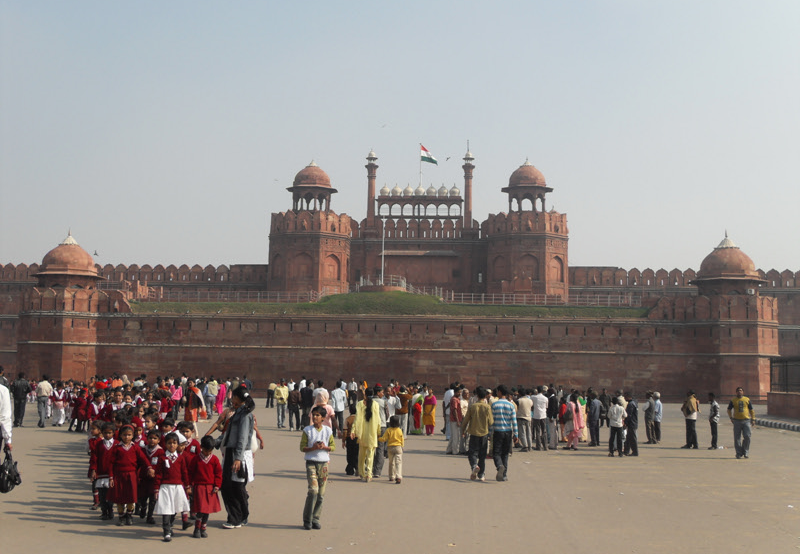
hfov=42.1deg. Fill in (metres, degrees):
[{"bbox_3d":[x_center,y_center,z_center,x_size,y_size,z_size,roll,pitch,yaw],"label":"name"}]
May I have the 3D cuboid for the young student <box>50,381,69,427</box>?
[{"bbox_3d":[-10.788,4.035,33.000,0.480,1.437,0.300,1,-6,3],"label":"young student"}]

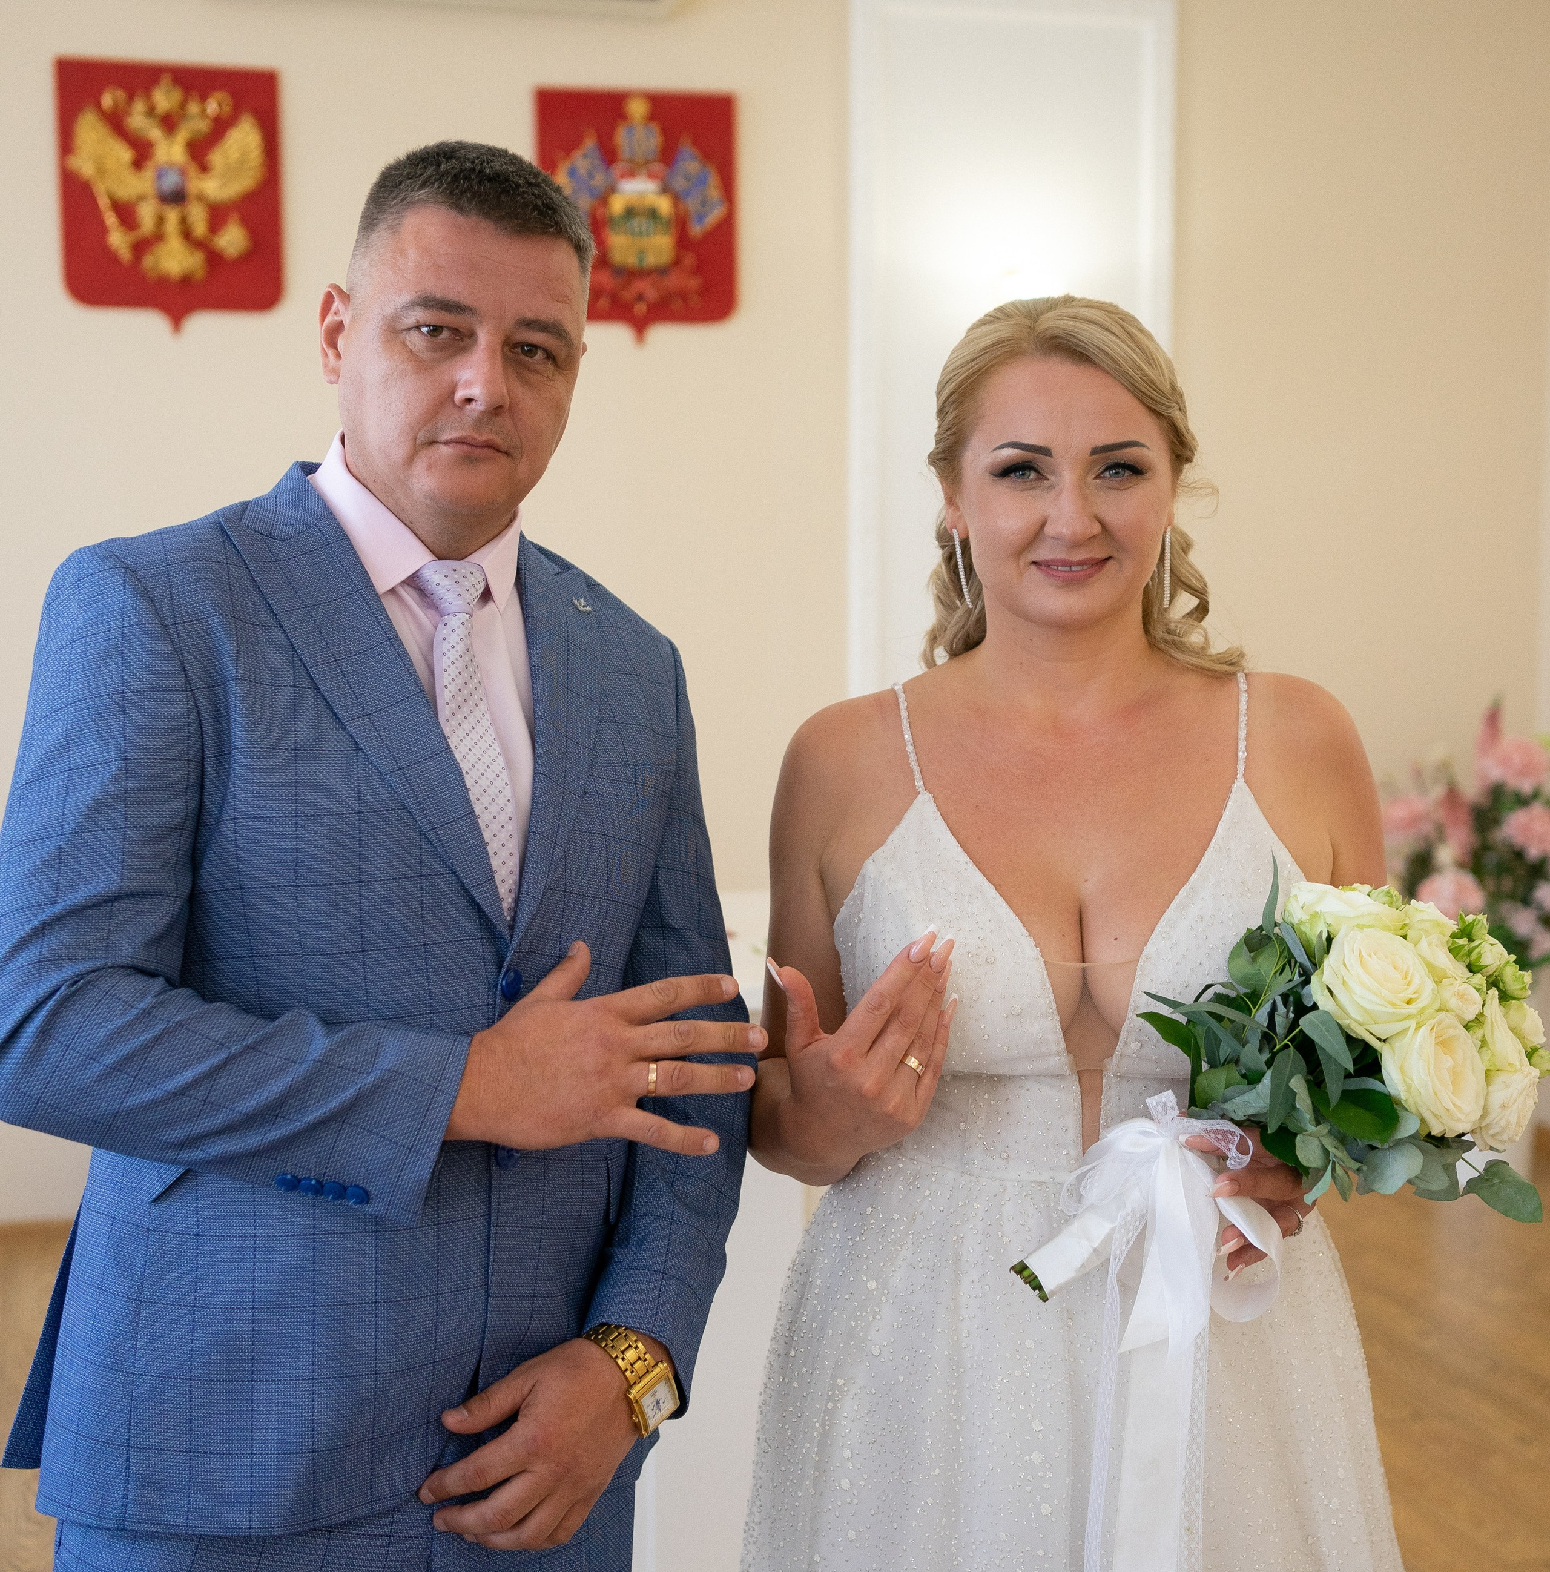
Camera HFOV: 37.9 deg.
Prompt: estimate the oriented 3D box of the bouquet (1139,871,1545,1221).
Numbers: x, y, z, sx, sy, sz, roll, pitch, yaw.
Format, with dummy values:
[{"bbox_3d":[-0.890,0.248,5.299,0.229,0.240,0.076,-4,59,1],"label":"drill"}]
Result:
[{"bbox_3d":[0.373,0.170,1.480,0.210,0.260,0.250,-37,7,31],"label":"bouquet"}]

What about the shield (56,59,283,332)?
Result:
[{"bbox_3d":[-1.280,-1.246,4.803,0.452,0.550,0.040,-2,7,-15],"label":"shield"}]

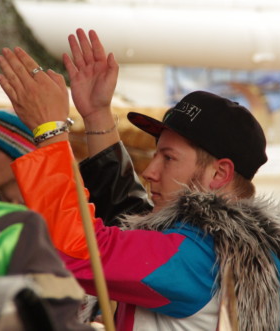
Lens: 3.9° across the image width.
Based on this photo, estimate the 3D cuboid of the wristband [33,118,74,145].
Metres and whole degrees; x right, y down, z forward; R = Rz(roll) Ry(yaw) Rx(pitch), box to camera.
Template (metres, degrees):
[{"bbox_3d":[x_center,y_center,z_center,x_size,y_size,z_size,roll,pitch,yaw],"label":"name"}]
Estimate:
[{"bbox_3d":[-0.171,-0.067,8.220,0.078,0.028,0.060,-26,-16,5],"label":"wristband"}]

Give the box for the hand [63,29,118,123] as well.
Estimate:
[{"bbox_3d":[-0.095,-0.187,8.450,0.107,0.190,0.055,-11,12,8],"label":"hand"}]

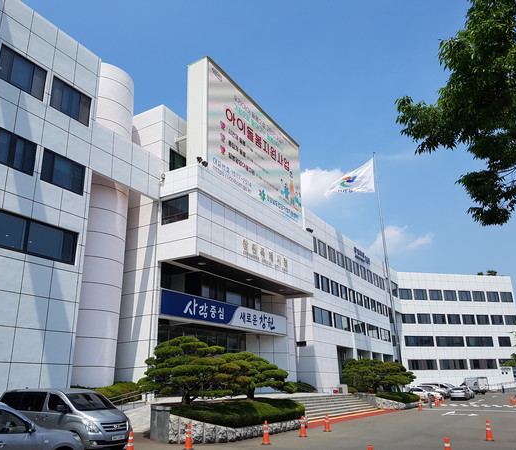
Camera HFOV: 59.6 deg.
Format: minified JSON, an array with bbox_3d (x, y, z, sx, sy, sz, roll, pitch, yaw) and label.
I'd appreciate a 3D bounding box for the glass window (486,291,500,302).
[{"bbox_3d":[43.376,13.313,83.067,2.636,1.855,0.200,4,-21,-15],"label":"glass window"}]

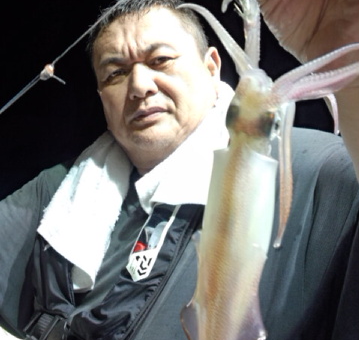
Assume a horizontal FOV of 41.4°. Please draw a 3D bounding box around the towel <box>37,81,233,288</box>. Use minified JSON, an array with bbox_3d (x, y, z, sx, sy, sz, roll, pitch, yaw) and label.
[{"bbox_3d":[-0.030,0.004,0.700,0.275,0.300,0.230,6,5,19],"label":"towel"}]

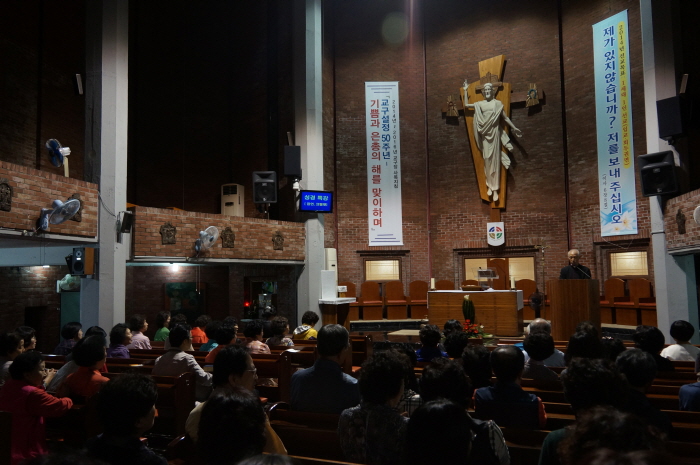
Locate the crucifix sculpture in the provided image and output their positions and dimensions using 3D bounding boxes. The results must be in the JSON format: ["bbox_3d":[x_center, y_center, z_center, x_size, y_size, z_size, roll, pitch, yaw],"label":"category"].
[{"bbox_3d":[3.695,-2.507,14.200,1.500,4.050,0.520,-3,-4,26],"label":"crucifix sculpture"}]

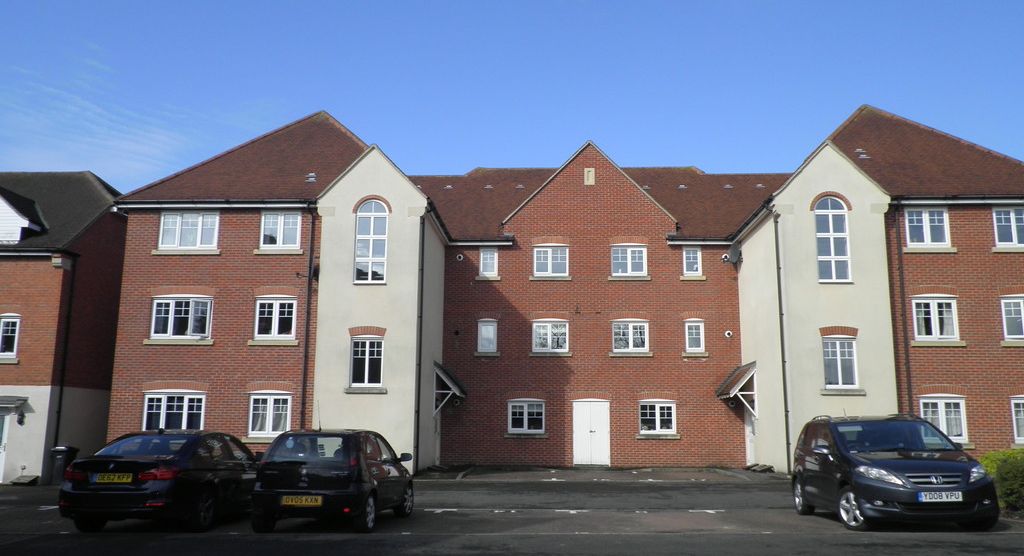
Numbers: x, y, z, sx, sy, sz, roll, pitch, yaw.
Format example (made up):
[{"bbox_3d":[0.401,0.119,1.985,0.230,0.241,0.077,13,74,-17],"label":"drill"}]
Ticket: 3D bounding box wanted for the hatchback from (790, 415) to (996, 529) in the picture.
[{"bbox_3d":[5.790,3.028,12.614,1.840,1.620,4.285,0,-12,4],"label":"hatchback"}]

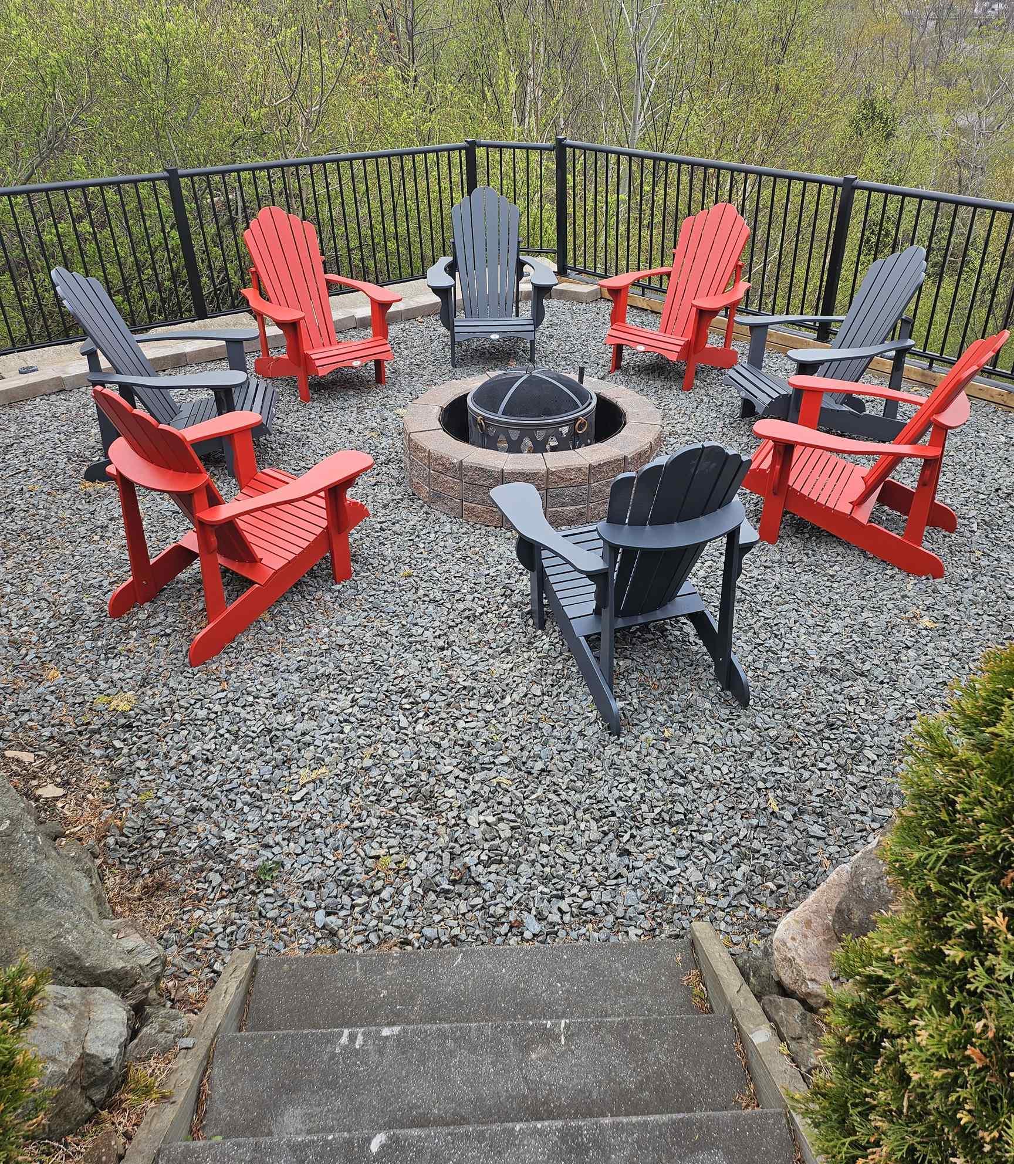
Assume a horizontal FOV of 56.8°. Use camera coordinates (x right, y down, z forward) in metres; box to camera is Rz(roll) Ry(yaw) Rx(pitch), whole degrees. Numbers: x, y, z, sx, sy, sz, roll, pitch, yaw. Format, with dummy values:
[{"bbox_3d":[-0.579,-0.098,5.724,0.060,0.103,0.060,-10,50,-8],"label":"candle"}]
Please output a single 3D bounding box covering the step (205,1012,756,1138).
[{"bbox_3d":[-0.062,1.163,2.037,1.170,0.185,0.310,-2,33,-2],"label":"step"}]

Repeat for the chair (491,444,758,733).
[{"bbox_3d":[0.464,-0.188,3.437,0.840,1.030,0.970,-10,34,-15],"label":"chair"}]

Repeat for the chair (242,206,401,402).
[{"bbox_3d":[-1.220,-1.752,5.906,0.840,1.030,0.970,-23,39,-31],"label":"chair"}]

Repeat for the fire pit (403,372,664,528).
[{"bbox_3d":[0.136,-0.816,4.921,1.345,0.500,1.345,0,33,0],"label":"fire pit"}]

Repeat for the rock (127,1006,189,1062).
[{"bbox_3d":[-0.790,1.028,2.129,0.165,0.120,0.150,0,33,0],"label":"rock"}]

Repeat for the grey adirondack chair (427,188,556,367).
[{"bbox_3d":[-0.119,-2.095,6.461,0.840,1.030,0.970,-3,33,-4],"label":"grey adirondack chair"}]

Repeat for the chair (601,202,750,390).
[{"bbox_3d":[1.148,-1.878,6.134,0.800,1.020,0.930,25,40,34],"label":"chair"}]

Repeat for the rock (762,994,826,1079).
[{"bbox_3d":[0.663,1.034,2.137,0.160,0.135,0.200,-3,33,-4],"label":"rock"}]

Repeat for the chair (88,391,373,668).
[{"bbox_3d":[-1.091,-0.404,3.723,0.840,1.030,0.970,22,39,30],"label":"chair"}]

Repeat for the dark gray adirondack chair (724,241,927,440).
[{"bbox_3d":[1.806,-1.349,5.300,0.930,1.020,0.800,-7,33,-10],"label":"dark gray adirondack chair"}]

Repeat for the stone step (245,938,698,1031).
[{"bbox_3d":[-0.071,1.105,2.361,1.150,0.150,0.340,-2,34,-2],"label":"stone step"}]

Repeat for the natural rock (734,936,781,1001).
[{"bbox_3d":[0.636,0.983,2.388,0.160,0.140,0.180,-1,34,1],"label":"natural rock"}]

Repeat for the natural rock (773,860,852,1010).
[{"bbox_3d":[0.782,0.858,2.288,0.230,0.250,0.300,-1,34,1],"label":"natural rock"}]

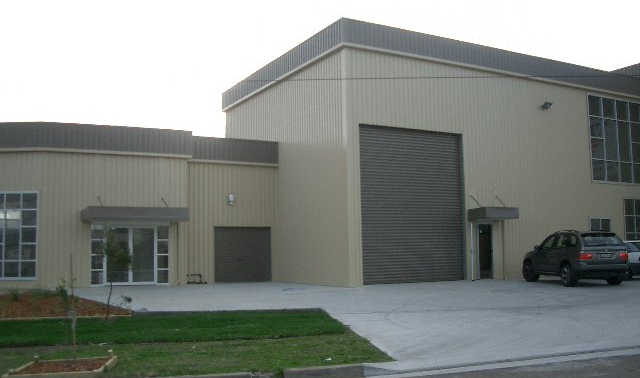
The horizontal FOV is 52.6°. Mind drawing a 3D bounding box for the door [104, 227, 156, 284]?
[{"bbox_3d":[-6.557,2.325,22.483,1.799,1.988,0.100,2,-7,-29],"label":"door"}]

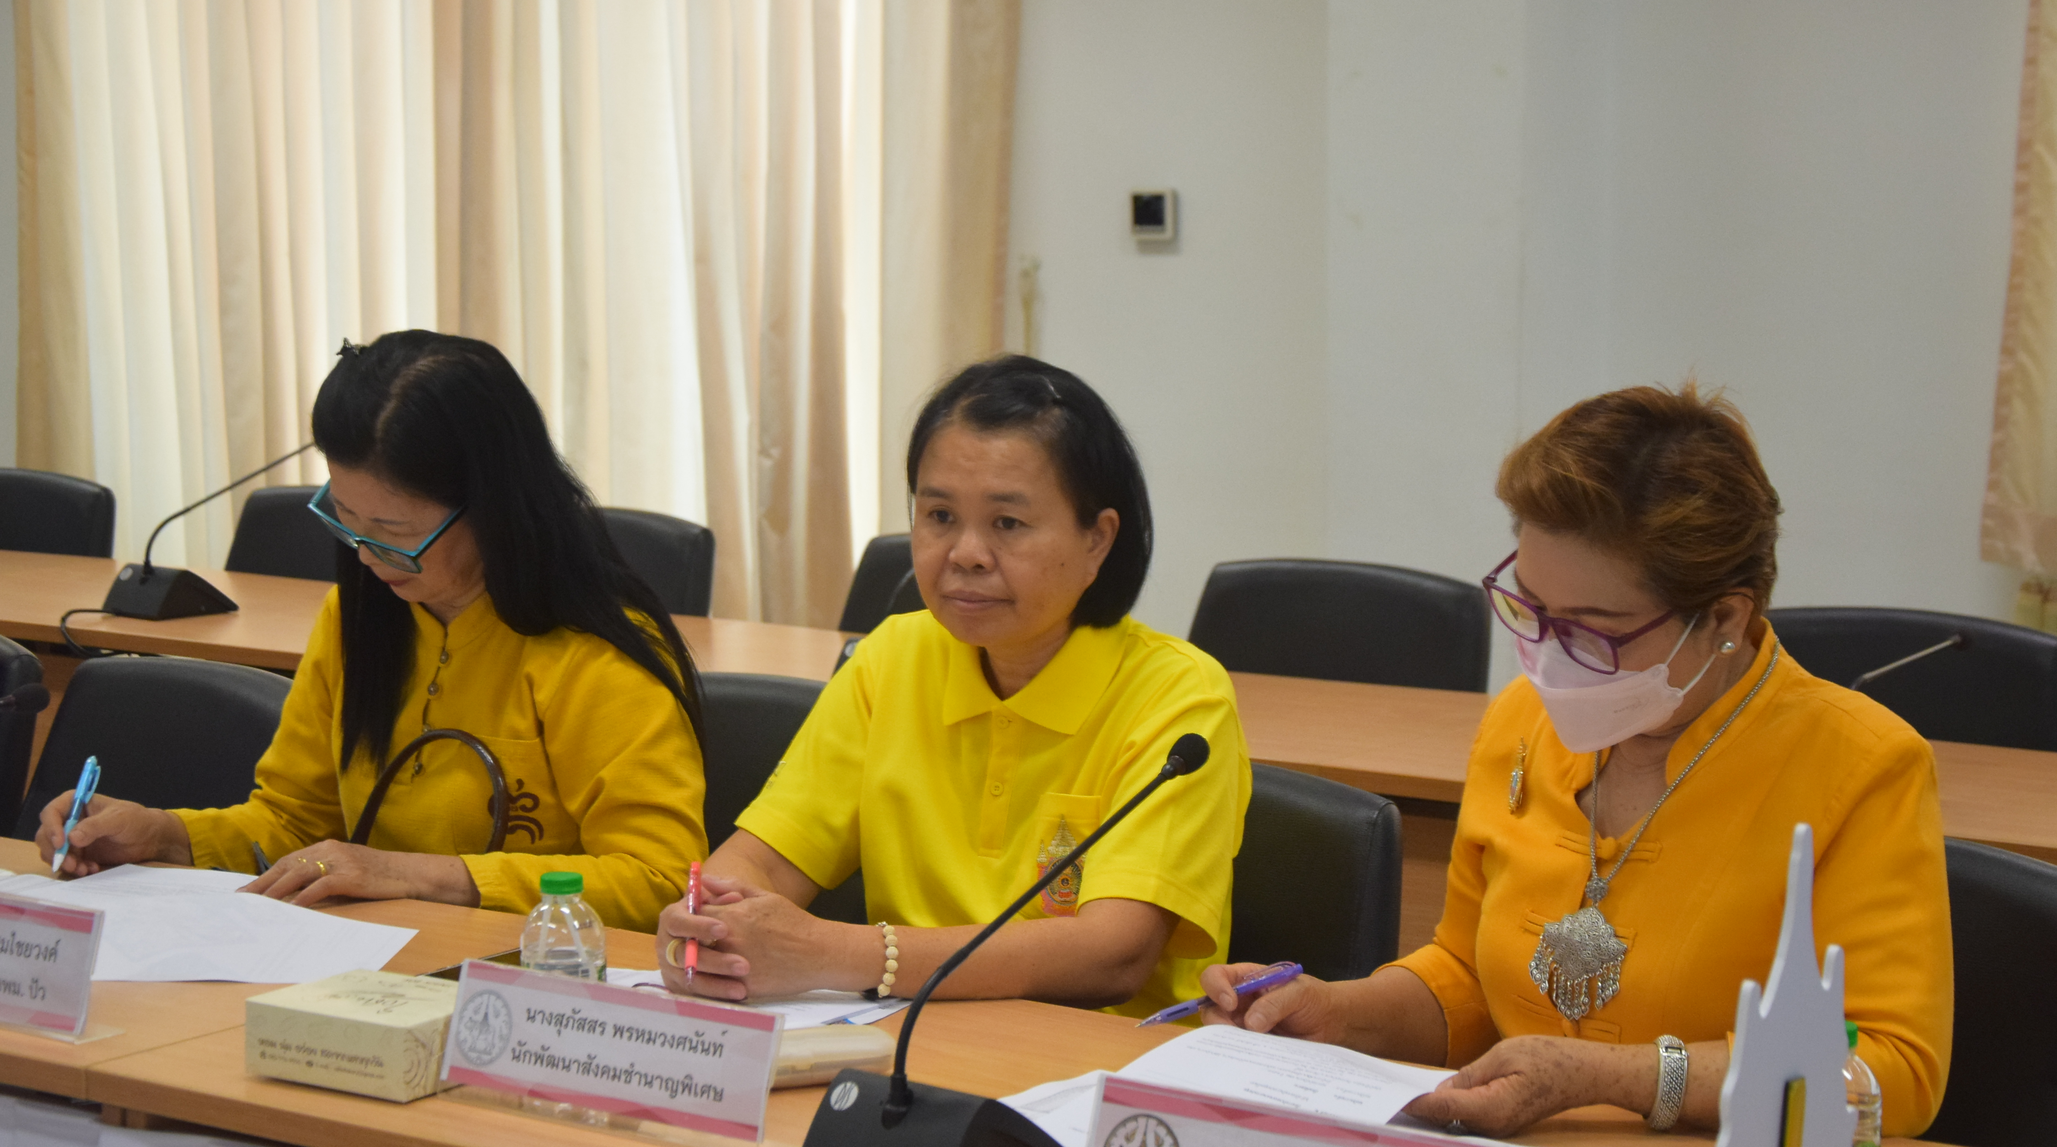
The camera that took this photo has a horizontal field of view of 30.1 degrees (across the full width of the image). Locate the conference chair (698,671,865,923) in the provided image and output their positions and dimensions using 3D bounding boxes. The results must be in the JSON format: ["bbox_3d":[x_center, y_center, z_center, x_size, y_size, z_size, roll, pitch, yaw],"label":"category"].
[{"bbox_3d":[-0.403,0.571,3.889,0.560,0.870,0.600,5,8,34],"label":"conference chair"}]

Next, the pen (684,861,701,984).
[{"bbox_3d":[-0.272,0.283,3.105,0.011,0.120,0.011,-1,-39,-1],"label":"pen"}]

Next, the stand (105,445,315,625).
[{"bbox_3d":[-1.179,-0.080,5.691,0.150,0.245,0.410,5,8,34],"label":"stand"}]

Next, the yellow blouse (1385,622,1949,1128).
[{"bbox_3d":[0.498,0.306,2.780,0.460,0.540,0.380,5,8,34],"label":"yellow blouse"}]

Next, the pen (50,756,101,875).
[{"bbox_3d":[-0.904,0.228,3.628,0.015,0.132,0.012,12,-35,-3],"label":"pen"}]

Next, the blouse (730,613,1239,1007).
[{"bbox_3d":[-0.013,0.301,3.252,0.450,0.560,0.320,5,8,34],"label":"blouse"}]

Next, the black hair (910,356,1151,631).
[{"bbox_3d":[0.002,-0.067,3.093,0.178,0.212,0.210,4,8,33],"label":"black hair"}]

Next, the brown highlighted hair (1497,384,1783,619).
[{"bbox_3d":[0.441,-0.053,2.753,0.178,0.175,0.212,5,22,37],"label":"brown highlighted hair"}]

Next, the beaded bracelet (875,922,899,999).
[{"bbox_3d":[-0.117,0.314,3.109,0.012,0.066,0.063,6,5,-12],"label":"beaded bracelet"}]

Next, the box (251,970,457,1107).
[{"bbox_3d":[-0.461,0.332,2.753,0.150,0.053,0.122,5,8,34],"label":"box"}]

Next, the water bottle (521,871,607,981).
[{"bbox_3d":[-0.328,0.288,2.698,0.060,0.152,0.060,0,7,0],"label":"water bottle"}]

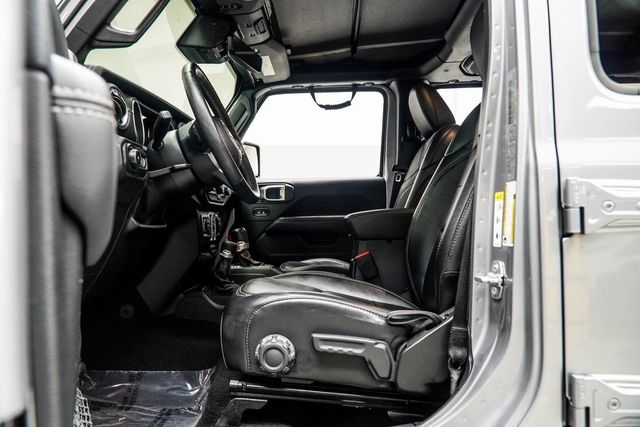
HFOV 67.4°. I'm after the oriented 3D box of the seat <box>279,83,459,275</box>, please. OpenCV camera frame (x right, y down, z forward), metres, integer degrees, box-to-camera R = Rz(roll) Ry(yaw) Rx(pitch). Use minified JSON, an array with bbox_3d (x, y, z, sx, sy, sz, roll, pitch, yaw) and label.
[{"bbox_3d":[0.208,-0.076,1.979,0.770,0.910,0.530,0,1,2],"label":"seat"}]

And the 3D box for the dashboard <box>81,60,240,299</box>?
[{"bbox_3d":[-0.430,-0.040,1.500,0.380,0.480,1.380,0,0,3],"label":"dashboard"}]

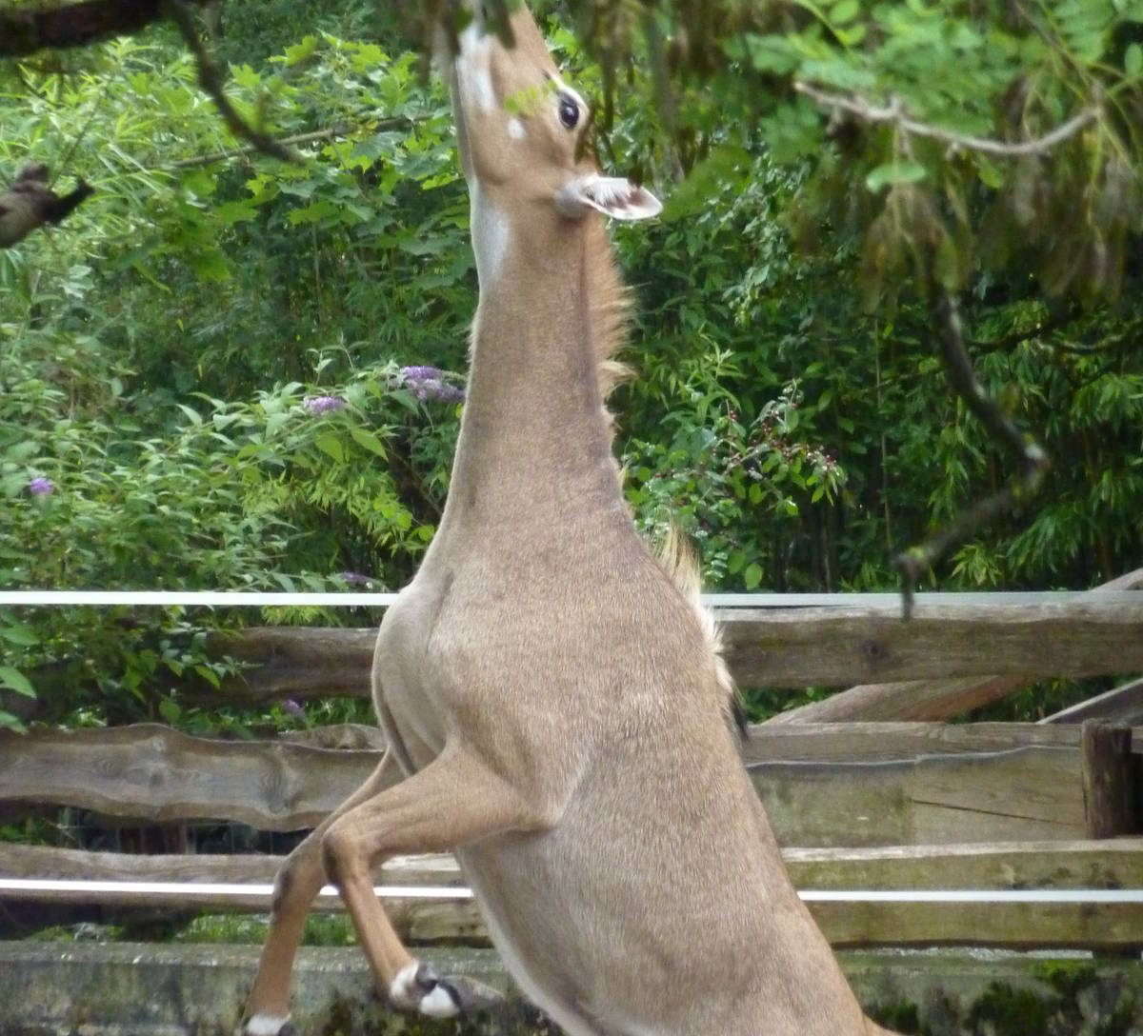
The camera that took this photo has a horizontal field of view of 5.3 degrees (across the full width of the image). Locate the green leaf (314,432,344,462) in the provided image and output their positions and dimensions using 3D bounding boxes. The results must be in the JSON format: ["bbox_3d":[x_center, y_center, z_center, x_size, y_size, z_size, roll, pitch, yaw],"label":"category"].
[{"bbox_3d":[-0.566,-0.164,28.500,0.055,0.086,0.045,-40,0,0],"label":"green leaf"}]

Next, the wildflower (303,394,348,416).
[{"bbox_3d":[-0.573,-0.263,28.500,0.105,0.047,0.055,0,1,0],"label":"wildflower"}]

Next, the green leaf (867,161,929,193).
[{"bbox_3d":[0.372,-0.390,14.000,0.071,0.035,0.035,0,1,0],"label":"green leaf"}]

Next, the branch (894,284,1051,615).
[{"bbox_3d":[0.484,-0.086,14.800,0.189,0.406,0.150,0,1,0],"label":"branch"}]

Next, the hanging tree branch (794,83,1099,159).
[{"bbox_3d":[0.430,-0.454,14.000,0.349,0.087,0.120,0,1,0],"label":"hanging tree branch"}]

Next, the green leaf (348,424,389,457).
[{"bbox_3d":[-0.471,-0.179,28.500,0.116,0.050,0.045,41,0,0],"label":"green leaf"}]

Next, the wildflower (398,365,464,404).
[{"bbox_3d":[-0.326,-0.310,28.500,0.158,0.091,0.100,0,1,0],"label":"wildflower"}]

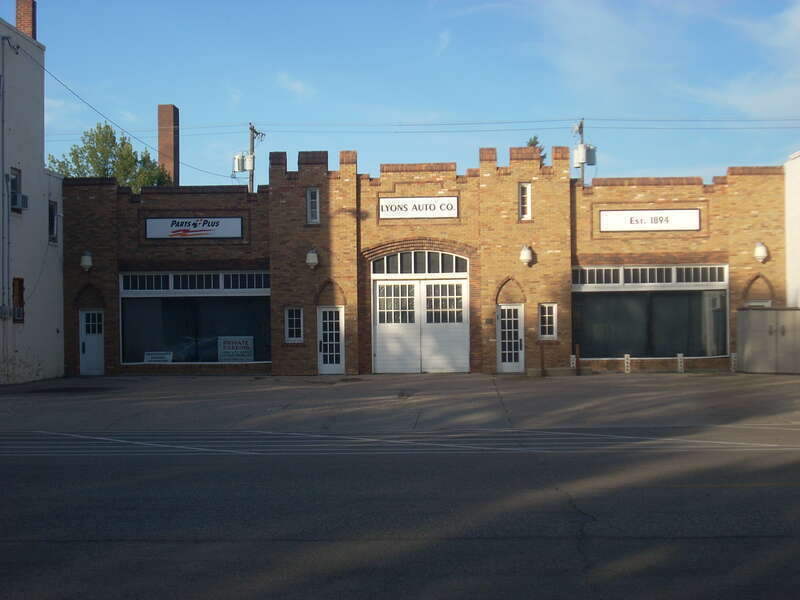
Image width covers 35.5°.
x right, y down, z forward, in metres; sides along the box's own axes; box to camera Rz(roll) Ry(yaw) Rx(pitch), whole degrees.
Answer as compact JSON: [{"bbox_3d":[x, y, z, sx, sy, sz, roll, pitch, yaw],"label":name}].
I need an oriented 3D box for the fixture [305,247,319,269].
[{"bbox_3d":[-2.772,-1.293,39.505,0.388,0.655,0.420,-1,-1,3],"label":"fixture"}]

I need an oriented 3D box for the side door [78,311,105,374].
[{"bbox_3d":[-9.994,1.383,40.470,0.836,2.084,0.100,-1,-1,3],"label":"side door"}]

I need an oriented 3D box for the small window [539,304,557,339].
[{"bbox_3d":[4.670,0.694,39.390,0.580,1.166,0.120,-1,-1,3],"label":"small window"}]

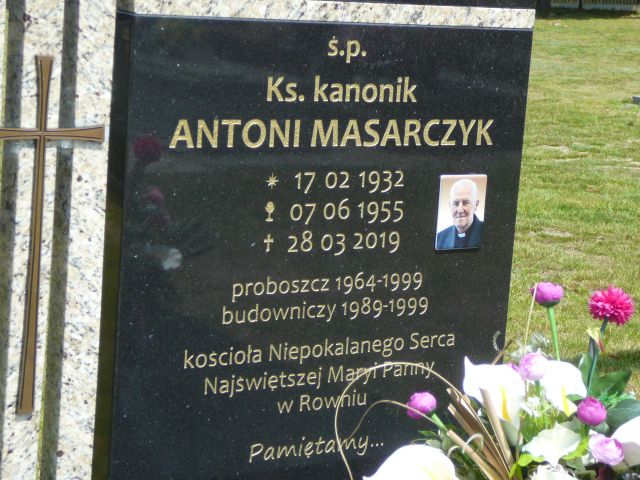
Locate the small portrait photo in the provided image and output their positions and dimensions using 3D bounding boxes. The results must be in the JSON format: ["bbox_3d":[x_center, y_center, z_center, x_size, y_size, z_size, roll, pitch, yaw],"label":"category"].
[{"bbox_3d":[0.221,-0.045,2.543,0.090,0.120,0.009,-3,13,-31],"label":"small portrait photo"}]

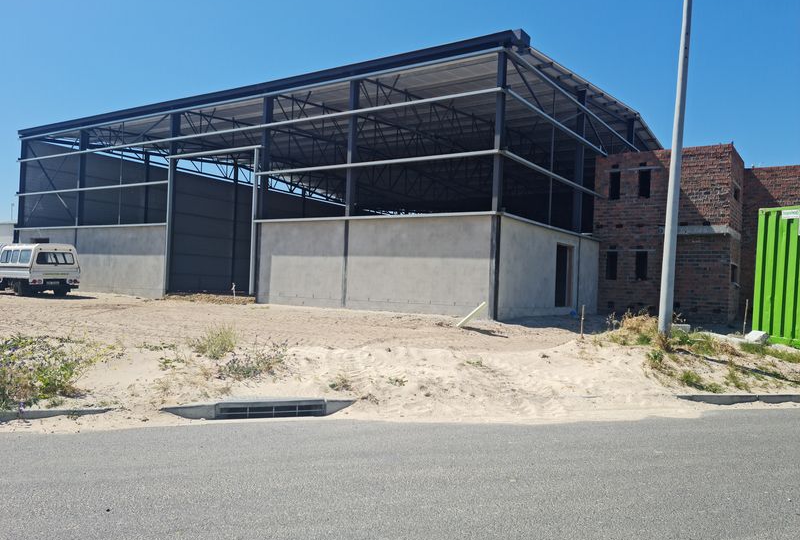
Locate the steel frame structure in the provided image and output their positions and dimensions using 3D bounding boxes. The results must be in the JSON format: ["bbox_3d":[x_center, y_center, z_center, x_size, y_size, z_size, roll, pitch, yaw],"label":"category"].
[{"bbox_3d":[-0.500,-2.720,33.700,26.000,8.500,26.400,1,-1,34],"label":"steel frame structure"}]

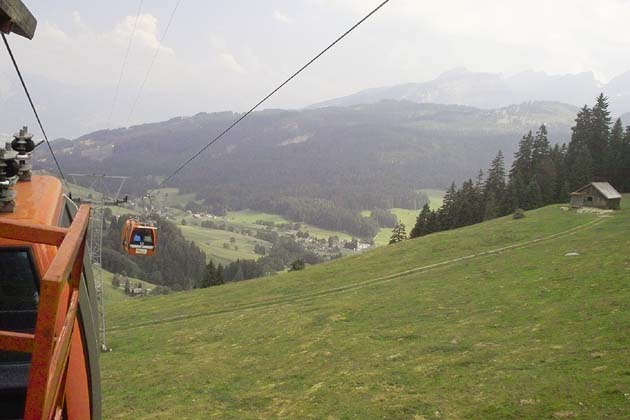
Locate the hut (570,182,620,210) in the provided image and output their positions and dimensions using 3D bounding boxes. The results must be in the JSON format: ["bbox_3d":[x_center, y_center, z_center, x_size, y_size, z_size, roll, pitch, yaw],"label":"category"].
[{"bbox_3d":[51.199,-2.704,108.469,5.900,4.700,7.000,-3,6,-40],"label":"hut"}]

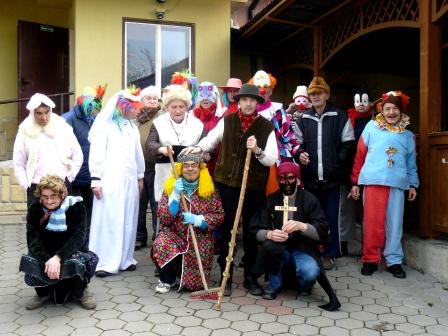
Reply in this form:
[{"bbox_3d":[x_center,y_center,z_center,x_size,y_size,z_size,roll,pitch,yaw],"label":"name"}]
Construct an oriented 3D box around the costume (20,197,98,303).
[{"bbox_3d":[-1.282,0.583,4.712,0.590,0.800,0.600,-1,6,-7],"label":"costume"}]

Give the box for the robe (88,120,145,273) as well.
[{"bbox_3d":[-0.993,0.261,5.500,0.530,1.420,0.420,0,1,-17],"label":"robe"}]

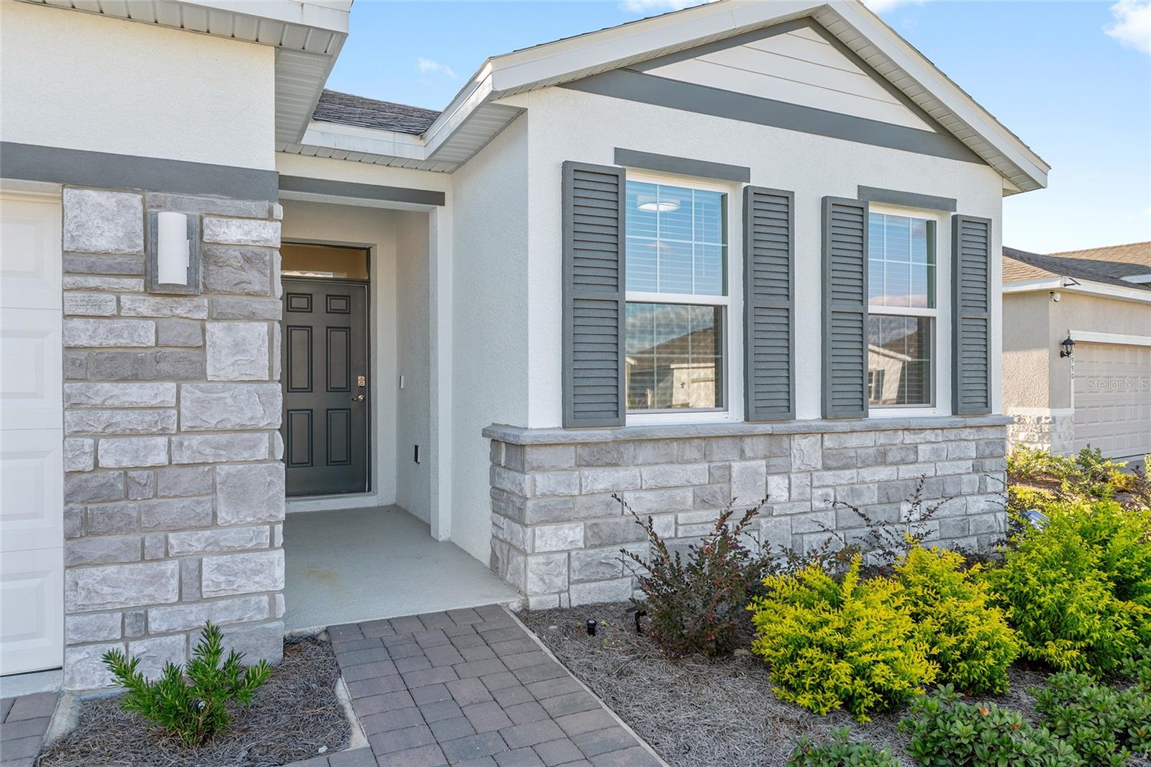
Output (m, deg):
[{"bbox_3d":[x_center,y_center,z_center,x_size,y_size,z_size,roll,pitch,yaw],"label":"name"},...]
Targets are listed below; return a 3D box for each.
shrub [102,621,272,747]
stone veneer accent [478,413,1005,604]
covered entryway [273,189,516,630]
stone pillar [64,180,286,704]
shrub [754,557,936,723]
[{"bbox_3d":[-1.423,1.088,2.818,0.563,0.432,0.502,0,1,-25],"label":"shrub"},{"bbox_3d":[1.408,0.757,5.334,4.090,1.015,0.643,0,1,-25],"label":"stone veneer accent"},{"bbox_3d":[-1.568,-0.113,5.492,1.296,2.573,3.497,0,1,-25],"label":"covered entryway"},{"bbox_3d":[-1.815,0.231,3.541,0.854,2.095,0.452,0,1,-25],"label":"stone pillar"},{"bbox_3d":[1.156,1.049,3.319,0.784,0.603,0.744,0,0,0],"label":"shrub"}]

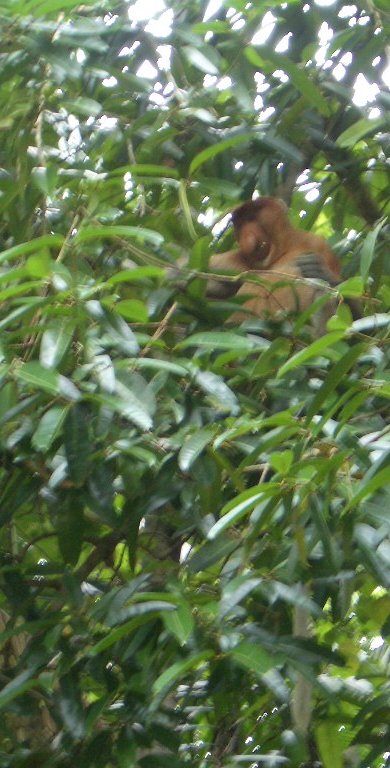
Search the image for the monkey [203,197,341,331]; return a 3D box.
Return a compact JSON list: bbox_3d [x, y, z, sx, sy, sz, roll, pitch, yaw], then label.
[{"bbox_3d":[0.218,-0.335,9.600,0.480,0.520,0.460,-8,-14,33],"label":"monkey"}]

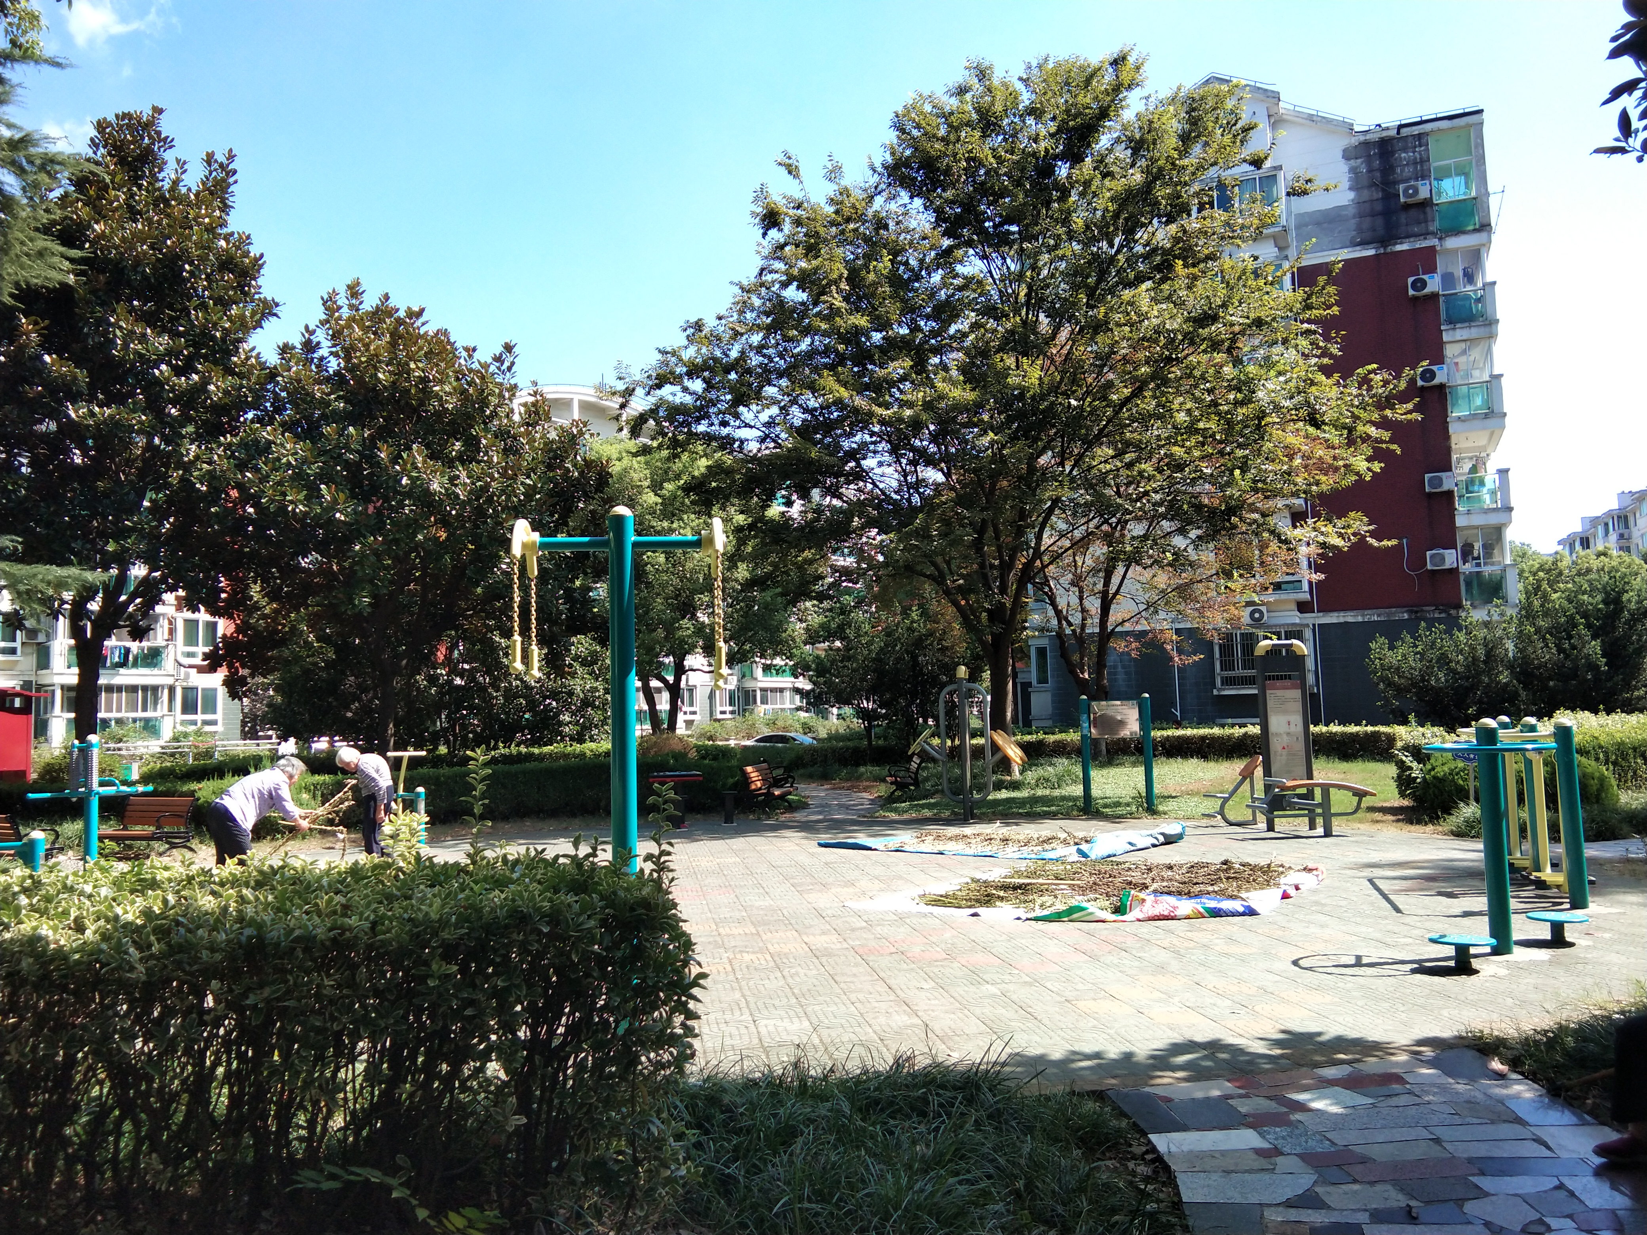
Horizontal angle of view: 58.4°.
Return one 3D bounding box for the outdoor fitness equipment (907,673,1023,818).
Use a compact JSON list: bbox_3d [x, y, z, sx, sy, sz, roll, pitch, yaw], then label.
[{"bbox_3d":[1.920,1.695,19.826,1.500,2.050,0.900,-3,-4,10],"label":"outdoor fitness equipment"}]

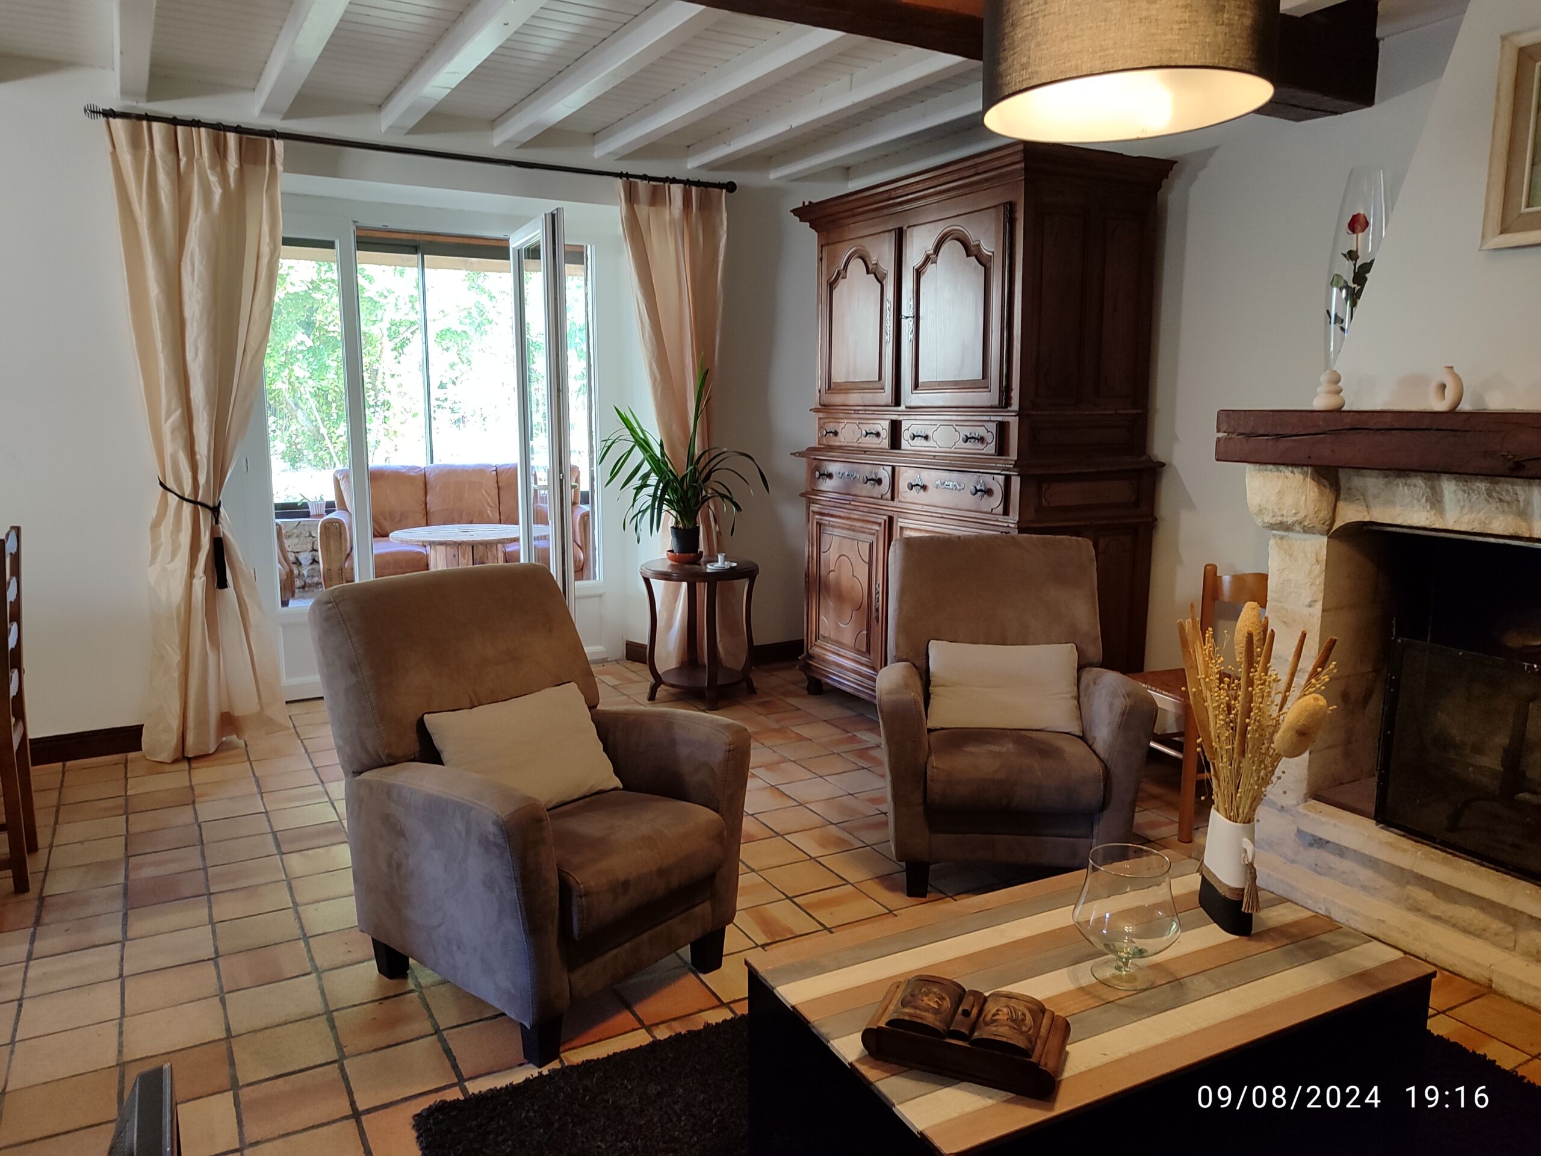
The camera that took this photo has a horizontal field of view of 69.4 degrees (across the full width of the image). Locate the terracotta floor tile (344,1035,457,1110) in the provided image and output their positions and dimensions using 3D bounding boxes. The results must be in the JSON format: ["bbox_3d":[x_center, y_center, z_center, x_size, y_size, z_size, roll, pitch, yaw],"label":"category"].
[{"bbox_3d":[-0.806,1.079,2.427,0.200,0.015,0.200,-5,11,-29],"label":"terracotta floor tile"}]

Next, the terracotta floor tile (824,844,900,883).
[{"bbox_3d":[0.284,0.908,3.504,0.200,0.015,0.200,-5,11,-29],"label":"terracotta floor tile"}]

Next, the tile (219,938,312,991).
[{"bbox_3d":[-1.241,0.962,2.748,0.196,0.014,0.196,-5,10,-29],"label":"tile"}]

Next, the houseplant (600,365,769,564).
[{"bbox_3d":[-0.407,-0.534,5.258,0.790,0.930,0.650,0,9,0],"label":"houseplant"}]

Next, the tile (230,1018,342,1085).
[{"bbox_3d":[-1.056,1.031,2.424,0.198,0.015,0.198,-5,10,-29],"label":"tile"}]

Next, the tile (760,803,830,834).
[{"bbox_3d":[0.079,0.848,3.864,0.200,0.015,0.200,-5,11,-29],"label":"tile"}]

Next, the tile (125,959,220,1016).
[{"bbox_3d":[-1.419,0.978,2.646,0.196,0.014,0.196,-5,10,-29],"label":"tile"}]

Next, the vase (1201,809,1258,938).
[{"bbox_3d":[0.881,0.550,2.136,0.082,0.205,0.190,0,9,0],"label":"vase"}]

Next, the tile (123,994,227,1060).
[{"bbox_3d":[-1.349,1.029,2.527,0.200,0.018,0.200,-5,11,-29],"label":"tile"}]

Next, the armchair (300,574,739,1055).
[{"bbox_3d":[-0.625,0.510,2.844,0.869,0.975,0.748,8,12,40],"label":"armchair"}]

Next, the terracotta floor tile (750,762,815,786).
[{"bbox_3d":[0.059,0.771,4.327,0.200,0.015,0.200,-5,11,-29],"label":"terracotta floor tile"}]

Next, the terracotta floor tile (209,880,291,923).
[{"bbox_3d":[-1.455,0.915,3.127,0.198,0.015,0.198,-5,10,-29],"label":"terracotta floor tile"}]

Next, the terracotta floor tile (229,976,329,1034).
[{"bbox_3d":[-1.155,1.002,2.603,0.198,0.015,0.198,-5,10,-29],"label":"terracotta floor tile"}]

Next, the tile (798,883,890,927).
[{"bbox_3d":[0.195,0.932,3.151,0.200,0.018,0.200,-5,11,-29],"label":"tile"}]

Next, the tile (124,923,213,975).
[{"bbox_3d":[-1.520,0.949,2.823,0.196,0.014,0.196,-5,10,-29],"label":"tile"}]

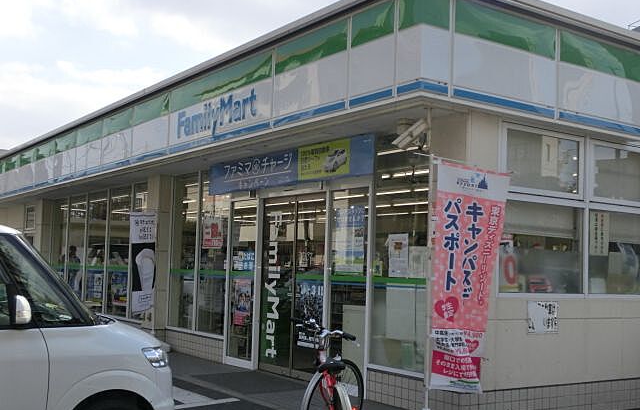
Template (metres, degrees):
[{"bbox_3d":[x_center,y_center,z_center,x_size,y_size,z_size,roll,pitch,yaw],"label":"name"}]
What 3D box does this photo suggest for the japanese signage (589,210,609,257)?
[{"bbox_3d":[2.776,0.292,7.703,0.298,0.425,0.020,5,-6,-34],"label":"japanese signage"}]

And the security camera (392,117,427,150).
[{"bbox_3d":[0.858,-0.678,7.365,0.360,0.140,0.130,-42,-12,6],"label":"security camera"}]

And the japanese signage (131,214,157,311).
[{"bbox_3d":[-2.617,0.860,11.514,0.430,1.520,0.050,4,-5,-27],"label":"japanese signage"}]

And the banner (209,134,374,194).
[{"bbox_3d":[-0.511,-0.437,9.520,0.080,0.424,3.764,5,-6,-34],"label":"banner"}]

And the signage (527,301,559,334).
[{"bbox_3d":[2.041,1.026,7.068,0.425,0.290,0.020,5,-6,-34],"label":"signage"}]

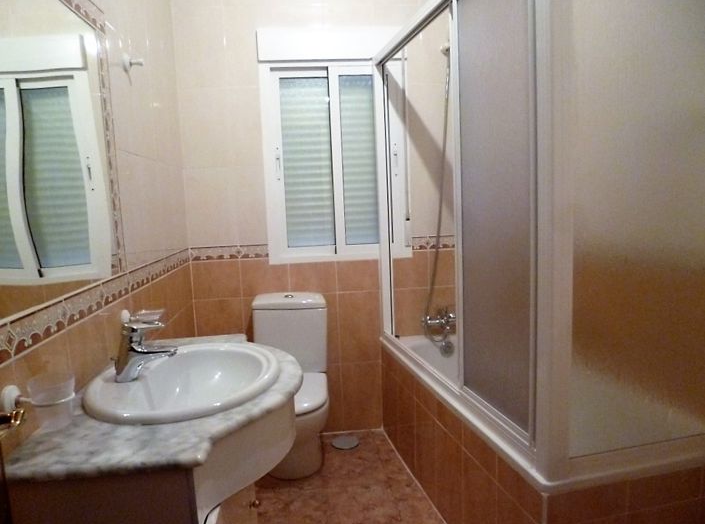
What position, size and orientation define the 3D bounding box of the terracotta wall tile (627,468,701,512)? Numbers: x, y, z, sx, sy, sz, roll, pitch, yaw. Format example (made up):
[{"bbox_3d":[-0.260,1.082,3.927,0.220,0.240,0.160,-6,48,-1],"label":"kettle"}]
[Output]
[{"bbox_3d":[0.822,0.602,1.286,0.235,0.095,0.012,-3,6,-10],"label":"terracotta wall tile"}]

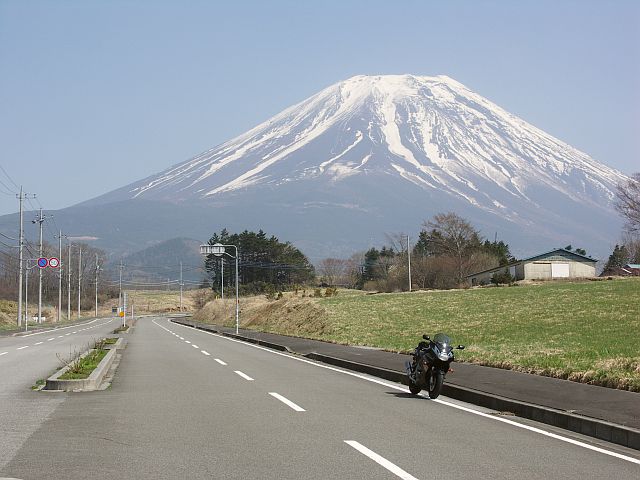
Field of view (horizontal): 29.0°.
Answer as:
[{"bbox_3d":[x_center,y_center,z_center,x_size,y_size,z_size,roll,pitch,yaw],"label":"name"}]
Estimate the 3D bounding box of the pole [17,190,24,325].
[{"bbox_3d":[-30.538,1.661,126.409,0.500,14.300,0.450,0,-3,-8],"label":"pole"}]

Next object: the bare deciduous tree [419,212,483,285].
[{"bbox_3d":[21.106,1.365,200.334,10.200,11.660,9.400,0,-3,-8],"label":"bare deciduous tree"}]

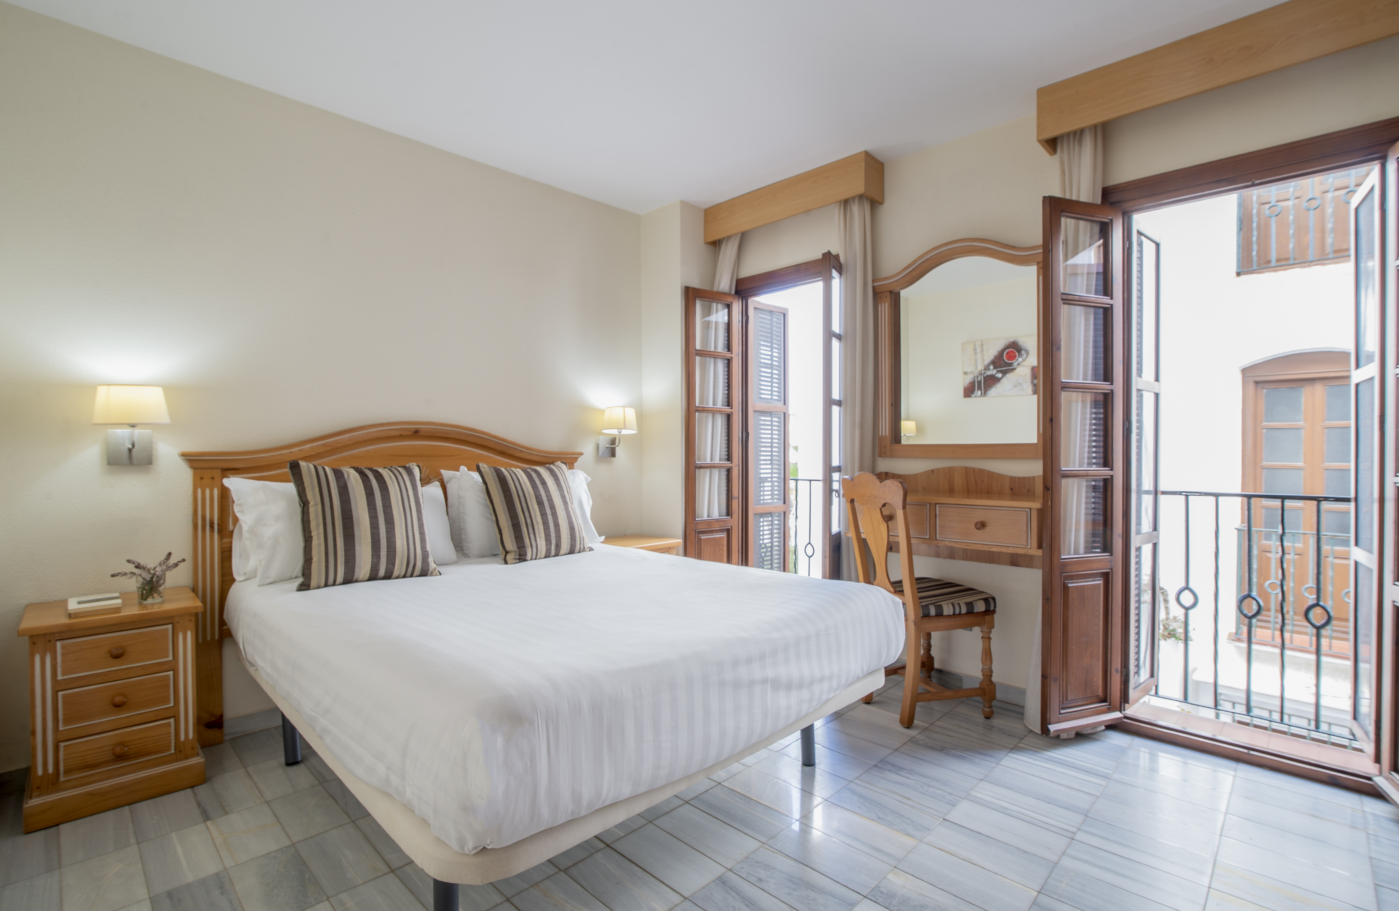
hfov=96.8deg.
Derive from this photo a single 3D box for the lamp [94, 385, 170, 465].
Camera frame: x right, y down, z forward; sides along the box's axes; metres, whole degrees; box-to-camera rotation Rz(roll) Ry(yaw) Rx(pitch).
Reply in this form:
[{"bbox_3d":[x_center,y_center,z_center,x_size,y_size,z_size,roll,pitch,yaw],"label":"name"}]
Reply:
[{"bbox_3d":[-1.929,-0.103,2.113,0.200,0.280,0.235,0,1,-44],"label":"lamp"}]

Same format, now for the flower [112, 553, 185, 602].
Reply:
[{"bbox_3d":[-1.886,0.421,2.131,0.190,0.160,0.150,0,1,-44],"label":"flower"}]

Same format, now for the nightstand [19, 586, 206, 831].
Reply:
[{"bbox_3d":[-1.925,0.796,2.055,0.425,0.592,0.335,0,1,-44],"label":"nightstand"}]

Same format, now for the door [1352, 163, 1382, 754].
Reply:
[{"bbox_3d":[2.345,0.028,2.179,0.040,1.960,0.345,0,1,36],"label":"door"}]

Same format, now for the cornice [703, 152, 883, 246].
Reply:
[{"bbox_3d":[0.481,-1.365,3.427,1.055,0.205,0.195,0,1,44],"label":"cornice"}]

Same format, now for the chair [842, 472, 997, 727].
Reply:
[{"bbox_3d":[0.967,0.584,2.731,0.523,1.005,0.481,0,1,-21],"label":"chair"}]

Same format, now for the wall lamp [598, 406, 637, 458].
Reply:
[{"bbox_3d":[-0.463,-0.121,3.548,0.200,0.280,0.235,0,1,-44],"label":"wall lamp"}]

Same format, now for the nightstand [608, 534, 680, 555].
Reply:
[{"bbox_3d":[-0.383,0.783,3.564,0.425,0.592,0.335,0,1,-44],"label":"nightstand"}]

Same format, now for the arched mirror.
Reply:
[{"bbox_3d":[1.194,-0.488,2.852,0.840,1.020,0.050,0,1,44],"label":"arched mirror"}]

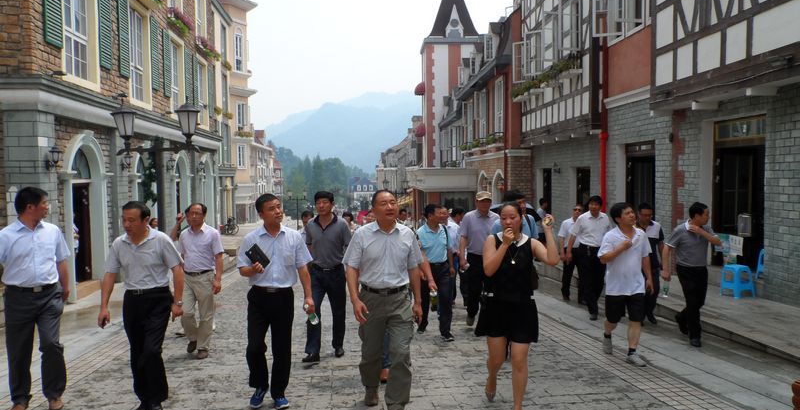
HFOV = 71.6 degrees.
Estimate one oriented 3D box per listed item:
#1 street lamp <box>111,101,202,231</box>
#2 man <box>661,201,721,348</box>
[{"bbox_3d":[-4.524,-0.275,10.500,1.700,3.380,0.460,0,2,6],"label":"street lamp"},{"bbox_3d":[3.352,0.802,6.400,0.600,1.660,0.500,-2,3,-20],"label":"man"}]

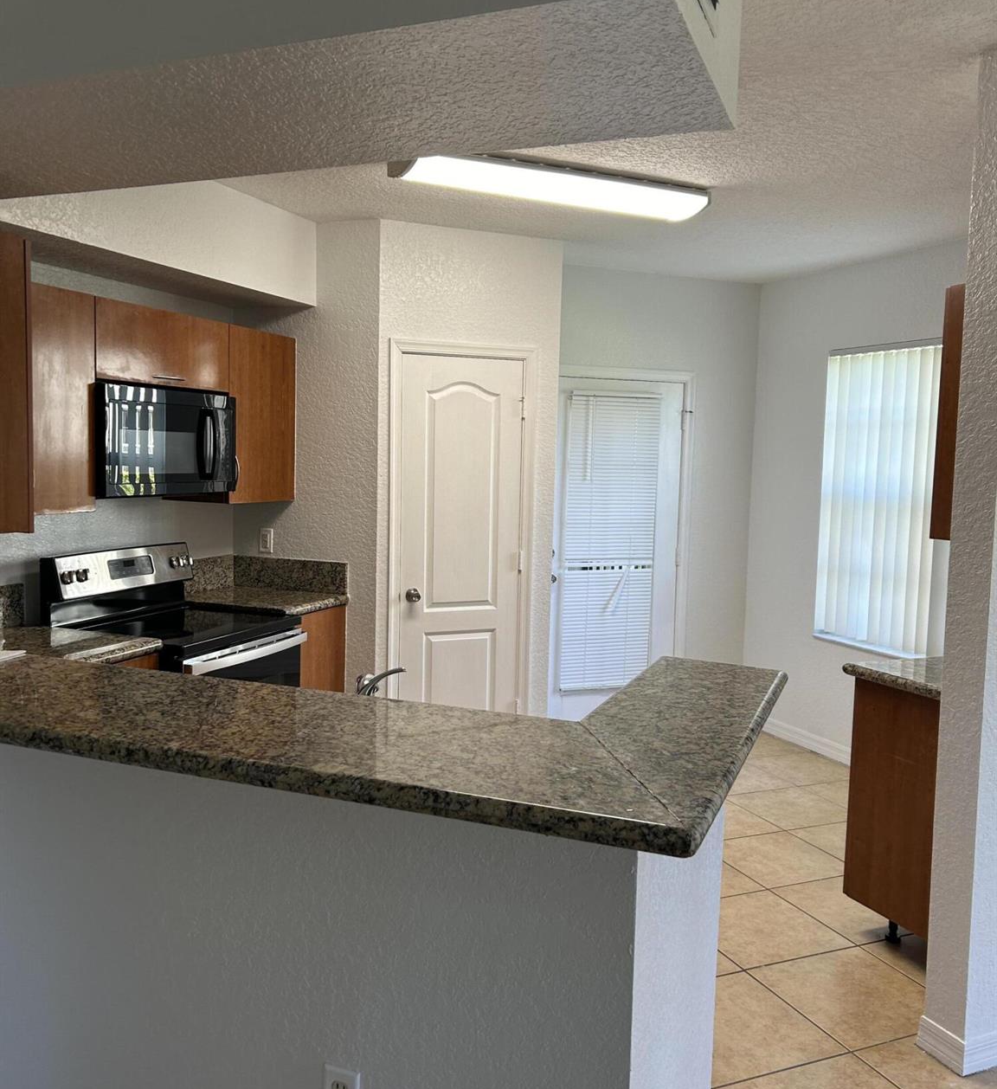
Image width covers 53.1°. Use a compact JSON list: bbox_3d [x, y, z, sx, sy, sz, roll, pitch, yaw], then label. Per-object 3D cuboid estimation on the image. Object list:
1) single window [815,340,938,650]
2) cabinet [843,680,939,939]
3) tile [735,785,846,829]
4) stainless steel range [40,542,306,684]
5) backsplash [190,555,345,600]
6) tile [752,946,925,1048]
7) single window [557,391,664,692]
[{"bbox_3d":[1.909,-0.248,5.073,0.070,1.520,0.775,-1,5,-24],"label":"single window"},{"bbox_3d":[1.667,0.890,3.286,0.750,0.840,0.610,-1,5,-24],"label":"cabinet"},{"bbox_3d":[1.368,1.226,4.639,0.455,0.010,0.455,-1,5,-24],"label":"tile"},{"bbox_3d":[-1.288,0.620,4.075,0.700,1.180,0.762,3,5,21],"label":"stainless steel range"},{"bbox_3d":[-1.100,0.168,4.631,0.660,0.165,0.470,3,5,21],"label":"backsplash"},{"bbox_3d":[1.079,1.362,3.022,0.455,0.010,0.455,-1,5,-24],"label":"tile"},{"bbox_3d":[0.634,-0.019,5.594,0.605,1.670,0.050,-1,5,-24],"label":"single window"}]

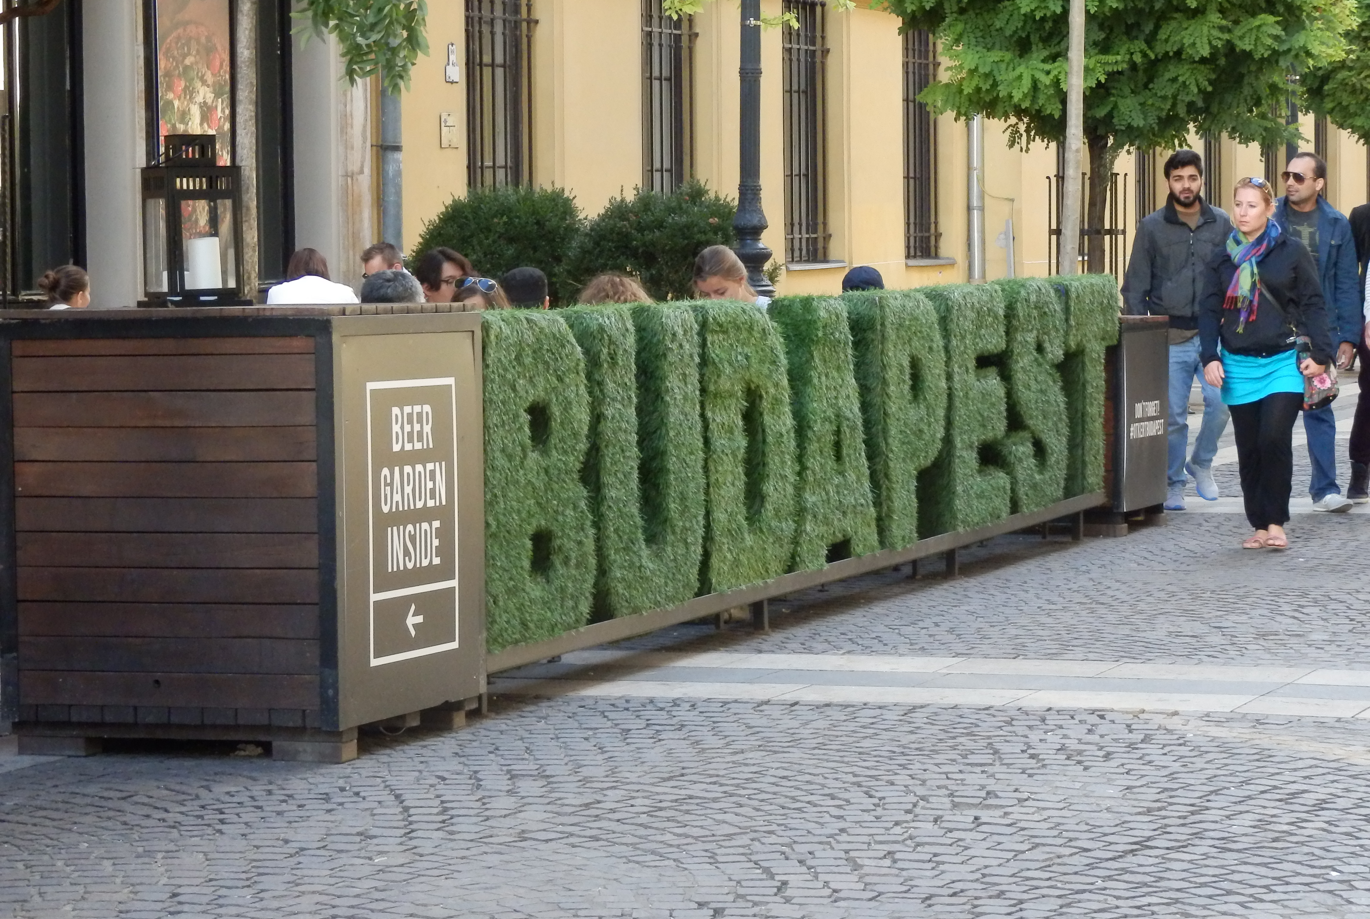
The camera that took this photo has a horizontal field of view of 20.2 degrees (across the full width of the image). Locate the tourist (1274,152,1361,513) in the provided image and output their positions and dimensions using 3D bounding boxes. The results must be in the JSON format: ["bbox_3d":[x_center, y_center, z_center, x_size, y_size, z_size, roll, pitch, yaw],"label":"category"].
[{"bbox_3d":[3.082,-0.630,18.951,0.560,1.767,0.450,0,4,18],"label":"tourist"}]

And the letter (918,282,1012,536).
[{"bbox_3d":[1.137,-0.222,15.854,0.200,0.998,0.885,1,4,21],"label":"letter"}]

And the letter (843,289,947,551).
[{"bbox_3d":[0.810,-0.170,15.023,0.200,0.998,0.848,1,4,21],"label":"letter"}]

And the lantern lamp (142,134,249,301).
[{"bbox_3d":[-1.365,-0.665,10.680,0.245,0.475,0.245,-2,4,-26],"label":"lantern lamp"}]

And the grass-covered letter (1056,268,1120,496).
[{"bbox_3d":[1.780,-0.324,17.490,0.200,0.998,0.877,1,4,21],"label":"grass-covered letter"}]

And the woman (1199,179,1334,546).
[{"bbox_3d":[2.584,-0.443,17.031,0.580,1.627,0.420,1,4,21],"label":"woman"}]

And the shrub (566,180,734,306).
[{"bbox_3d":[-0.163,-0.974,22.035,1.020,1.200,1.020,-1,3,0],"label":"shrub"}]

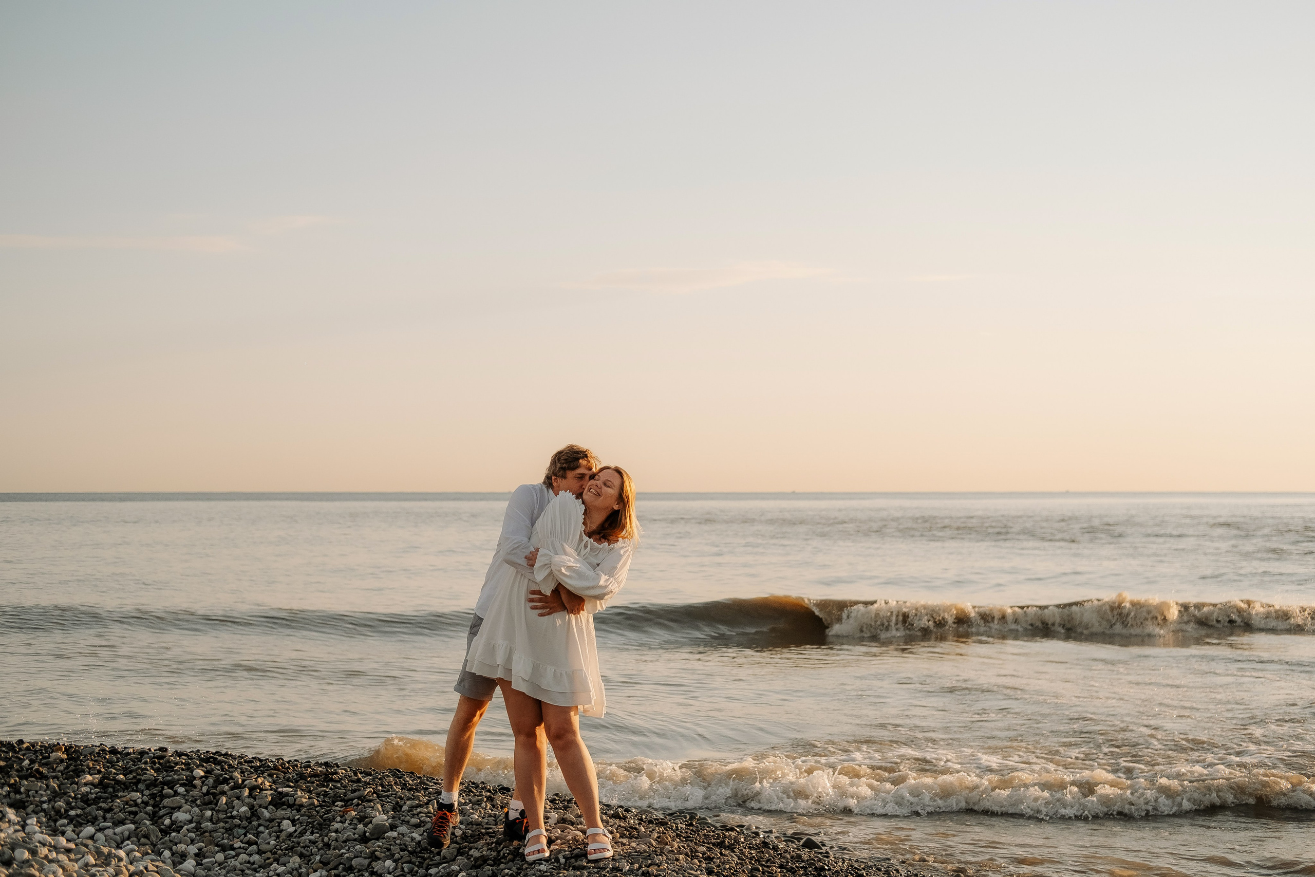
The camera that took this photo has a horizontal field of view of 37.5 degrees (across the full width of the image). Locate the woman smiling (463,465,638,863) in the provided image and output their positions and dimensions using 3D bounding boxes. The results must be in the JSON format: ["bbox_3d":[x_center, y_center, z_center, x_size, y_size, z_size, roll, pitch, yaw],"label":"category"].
[{"bbox_3d":[-0.430,0.890,7.750,0.670,1.570,0.500,0,-2,7],"label":"woman smiling"}]

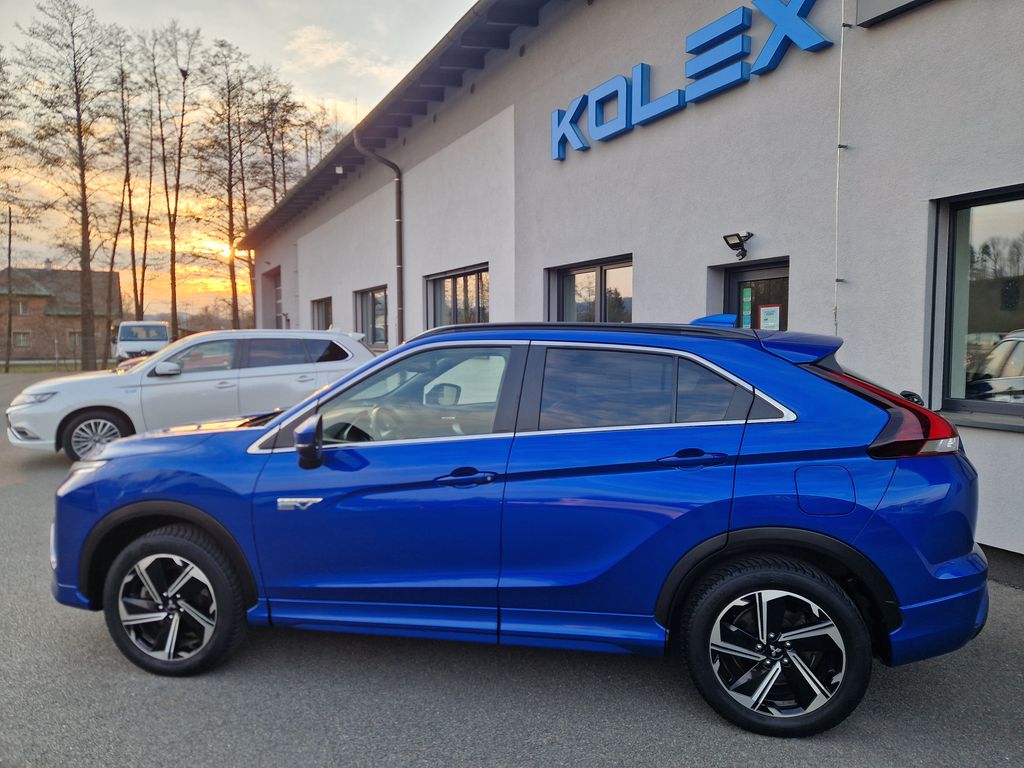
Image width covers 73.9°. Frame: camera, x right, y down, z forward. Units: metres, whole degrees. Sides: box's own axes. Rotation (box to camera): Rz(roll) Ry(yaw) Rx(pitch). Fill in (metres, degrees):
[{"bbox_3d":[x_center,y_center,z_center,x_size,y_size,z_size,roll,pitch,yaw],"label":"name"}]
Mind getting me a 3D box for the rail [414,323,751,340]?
[{"bbox_3d":[0.283,-0.237,3.037,1.560,0.080,0.085,1,3,10],"label":"rail"}]

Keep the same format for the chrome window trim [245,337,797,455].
[{"bbox_3d":[-0.033,0.060,2.965,2.360,0.520,0.240,1,3,10],"label":"chrome window trim"}]

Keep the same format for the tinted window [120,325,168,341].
[{"bbox_3d":[-13.673,-1.878,25.300,1.620,0.600,0.350,-2,4,-28],"label":"tinted window"}]

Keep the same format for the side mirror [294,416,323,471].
[{"bbox_3d":[-0.849,0.247,2.871,0.150,0.220,0.220,0,3,2],"label":"side mirror"}]

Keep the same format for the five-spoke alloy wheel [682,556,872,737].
[{"bbox_3d":[1.051,1.046,2.744,0.690,0.690,0.230,0,4,11],"label":"five-spoke alloy wheel"}]

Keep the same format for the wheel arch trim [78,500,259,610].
[{"bbox_3d":[-1.586,0.801,3.160,0.950,0.550,0.140,0,4,11],"label":"wheel arch trim"}]

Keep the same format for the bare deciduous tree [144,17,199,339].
[{"bbox_3d":[-19.697,-10.742,39.398,3.460,19.750,3.460,-2,4,-26],"label":"bare deciduous tree"}]

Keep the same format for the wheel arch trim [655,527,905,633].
[{"bbox_3d":[1.030,0.767,2.664,0.920,0.430,0.090,1,3,10],"label":"wheel arch trim"}]

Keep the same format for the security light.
[{"bbox_3d":[2.015,-1.226,5.963,0.270,0.240,0.180,-2,4,-29],"label":"security light"}]

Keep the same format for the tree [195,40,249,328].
[{"bbox_3d":[-19.968,-12.129,46.366,3.500,21.940,3.500,-2,4,-23],"label":"tree"}]

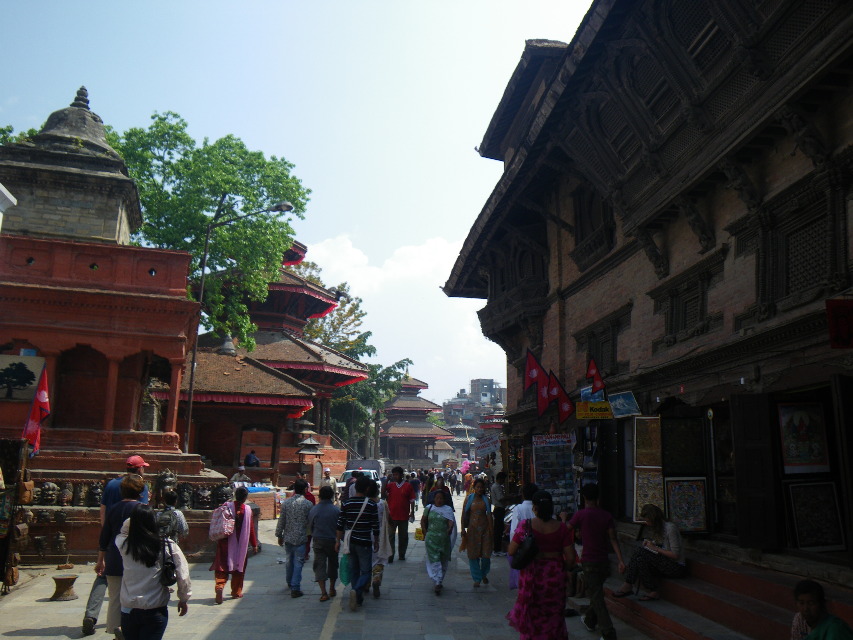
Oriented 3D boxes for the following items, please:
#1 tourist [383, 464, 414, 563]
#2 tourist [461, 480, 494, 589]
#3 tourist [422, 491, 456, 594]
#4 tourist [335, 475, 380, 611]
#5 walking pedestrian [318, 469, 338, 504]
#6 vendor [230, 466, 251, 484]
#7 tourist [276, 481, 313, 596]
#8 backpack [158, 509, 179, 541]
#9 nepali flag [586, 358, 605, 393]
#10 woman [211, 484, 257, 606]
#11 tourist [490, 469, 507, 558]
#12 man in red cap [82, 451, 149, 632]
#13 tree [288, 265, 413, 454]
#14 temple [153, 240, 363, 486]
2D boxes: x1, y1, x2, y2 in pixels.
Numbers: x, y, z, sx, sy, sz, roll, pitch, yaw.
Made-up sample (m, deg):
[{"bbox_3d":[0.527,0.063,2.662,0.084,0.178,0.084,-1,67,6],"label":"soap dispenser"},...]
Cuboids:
[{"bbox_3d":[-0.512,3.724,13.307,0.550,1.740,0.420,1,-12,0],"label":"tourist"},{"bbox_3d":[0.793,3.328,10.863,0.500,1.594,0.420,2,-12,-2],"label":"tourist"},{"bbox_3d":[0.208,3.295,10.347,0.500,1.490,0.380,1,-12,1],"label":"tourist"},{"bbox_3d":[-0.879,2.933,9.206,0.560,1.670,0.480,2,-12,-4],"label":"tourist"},{"bbox_3d":[-2.604,4.720,18.025,0.500,1.660,0.350,3,-12,-8],"label":"walking pedestrian"},{"bbox_3d":[-6.559,5.579,24.209,0.650,0.860,0.600,5,-13,-15],"label":"vendor"},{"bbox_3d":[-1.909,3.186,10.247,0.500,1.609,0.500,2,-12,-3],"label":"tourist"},{"bbox_3d":[-3.477,2.756,9.300,0.300,0.430,0.200,3,-12,-7],"label":"backpack"},{"bbox_3d":[3.046,1.006,12.400,0.330,0.600,0.100,2,-12,-5],"label":"nepali flag"},{"bbox_3d":[-2.565,3.053,9.480,0.580,1.480,0.450,2,-12,-3],"label":"woman"},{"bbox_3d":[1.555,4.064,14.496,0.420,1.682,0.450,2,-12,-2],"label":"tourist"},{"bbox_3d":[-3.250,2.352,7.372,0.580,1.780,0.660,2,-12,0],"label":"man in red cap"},{"bbox_3d":[-6.858,4.452,56.001,10.500,19.000,10.000,1,-12,0],"label":"tree"},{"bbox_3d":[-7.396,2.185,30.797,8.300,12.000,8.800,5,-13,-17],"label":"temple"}]

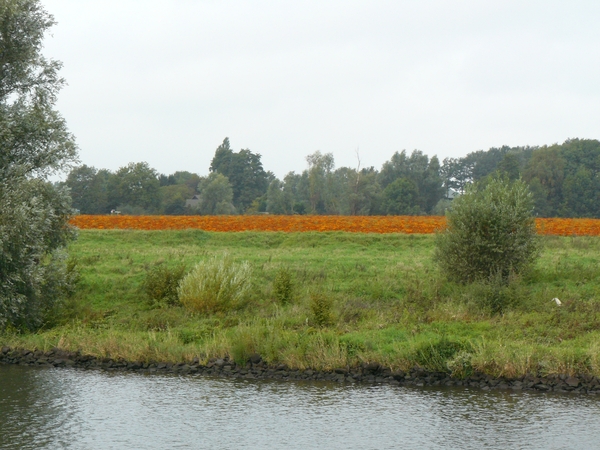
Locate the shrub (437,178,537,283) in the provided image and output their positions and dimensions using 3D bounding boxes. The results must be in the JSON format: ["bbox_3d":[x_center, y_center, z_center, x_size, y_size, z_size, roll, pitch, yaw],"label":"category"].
[{"bbox_3d":[6.940,0.240,60.000,3.800,4.050,3.600,0,0,0],"label":"shrub"}]

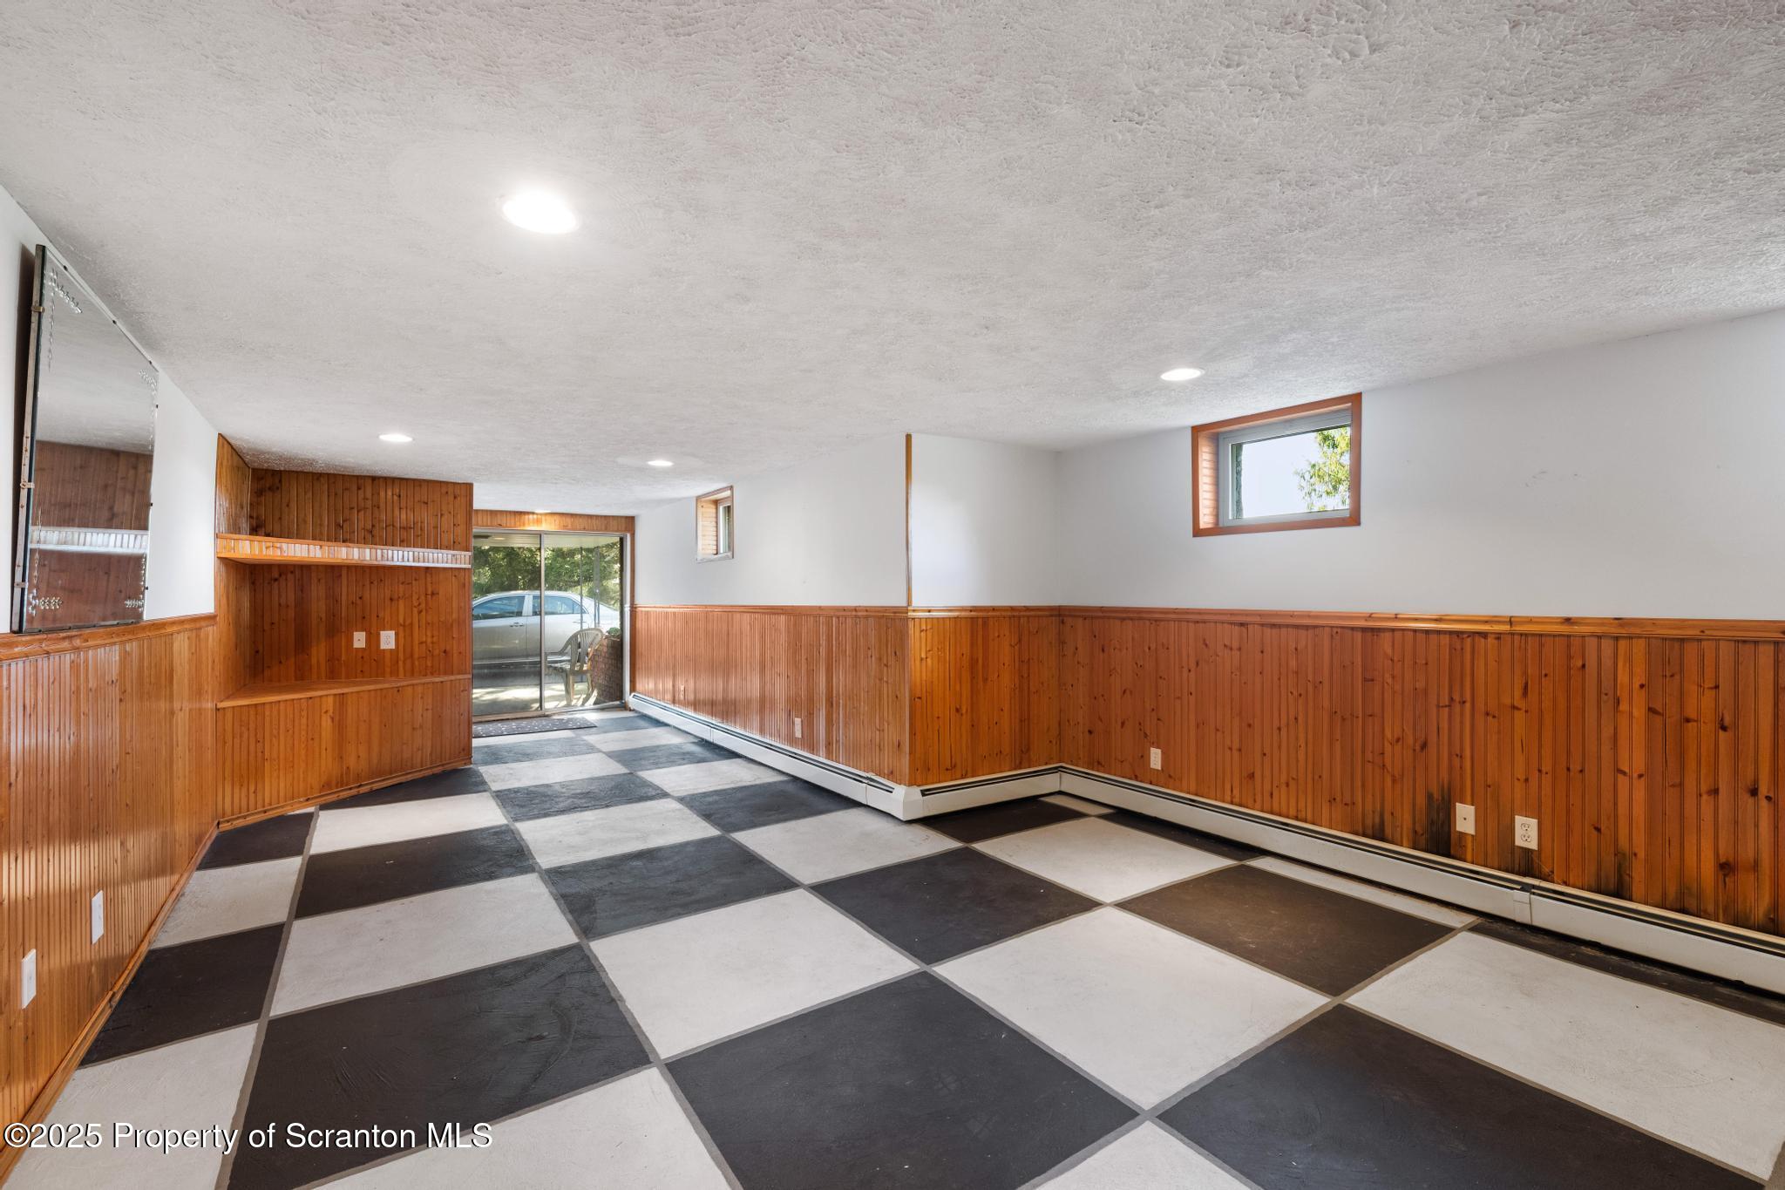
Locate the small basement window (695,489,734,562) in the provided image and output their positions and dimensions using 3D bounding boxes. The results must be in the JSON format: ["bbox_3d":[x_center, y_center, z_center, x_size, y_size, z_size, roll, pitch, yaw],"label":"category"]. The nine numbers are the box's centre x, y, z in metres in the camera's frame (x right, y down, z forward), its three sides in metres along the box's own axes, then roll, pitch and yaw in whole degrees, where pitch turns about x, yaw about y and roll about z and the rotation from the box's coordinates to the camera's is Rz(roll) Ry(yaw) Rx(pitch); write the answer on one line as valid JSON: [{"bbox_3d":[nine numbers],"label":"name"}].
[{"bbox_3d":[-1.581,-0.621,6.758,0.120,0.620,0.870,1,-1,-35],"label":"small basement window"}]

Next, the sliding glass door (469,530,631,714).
[{"bbox_3d":[-3.822,0.302,8.148,1.790,2.020,0.110,1,-1,-35],"label":"sliding glass door"}]

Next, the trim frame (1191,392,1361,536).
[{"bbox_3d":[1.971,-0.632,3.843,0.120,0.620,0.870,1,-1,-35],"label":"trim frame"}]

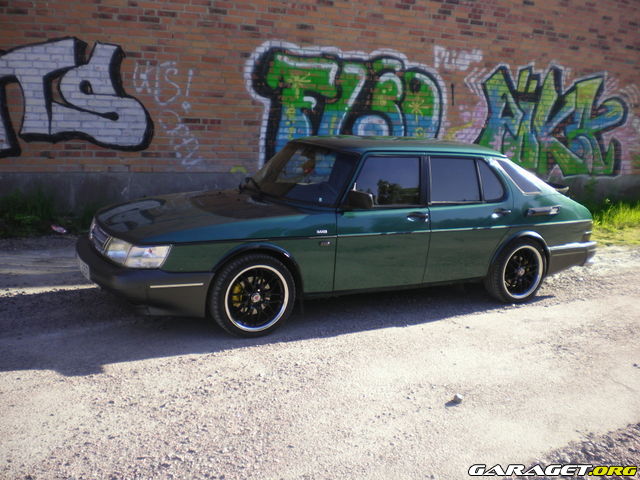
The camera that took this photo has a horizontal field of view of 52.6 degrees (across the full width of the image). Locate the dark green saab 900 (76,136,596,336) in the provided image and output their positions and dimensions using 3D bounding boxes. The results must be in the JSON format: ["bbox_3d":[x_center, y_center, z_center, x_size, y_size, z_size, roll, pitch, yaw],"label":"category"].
[{"bbox_3d":[0.320,-0.200,5.720,4.685,1.415,1.700,-3,12,-28],"label":"dark green saab 900"}]

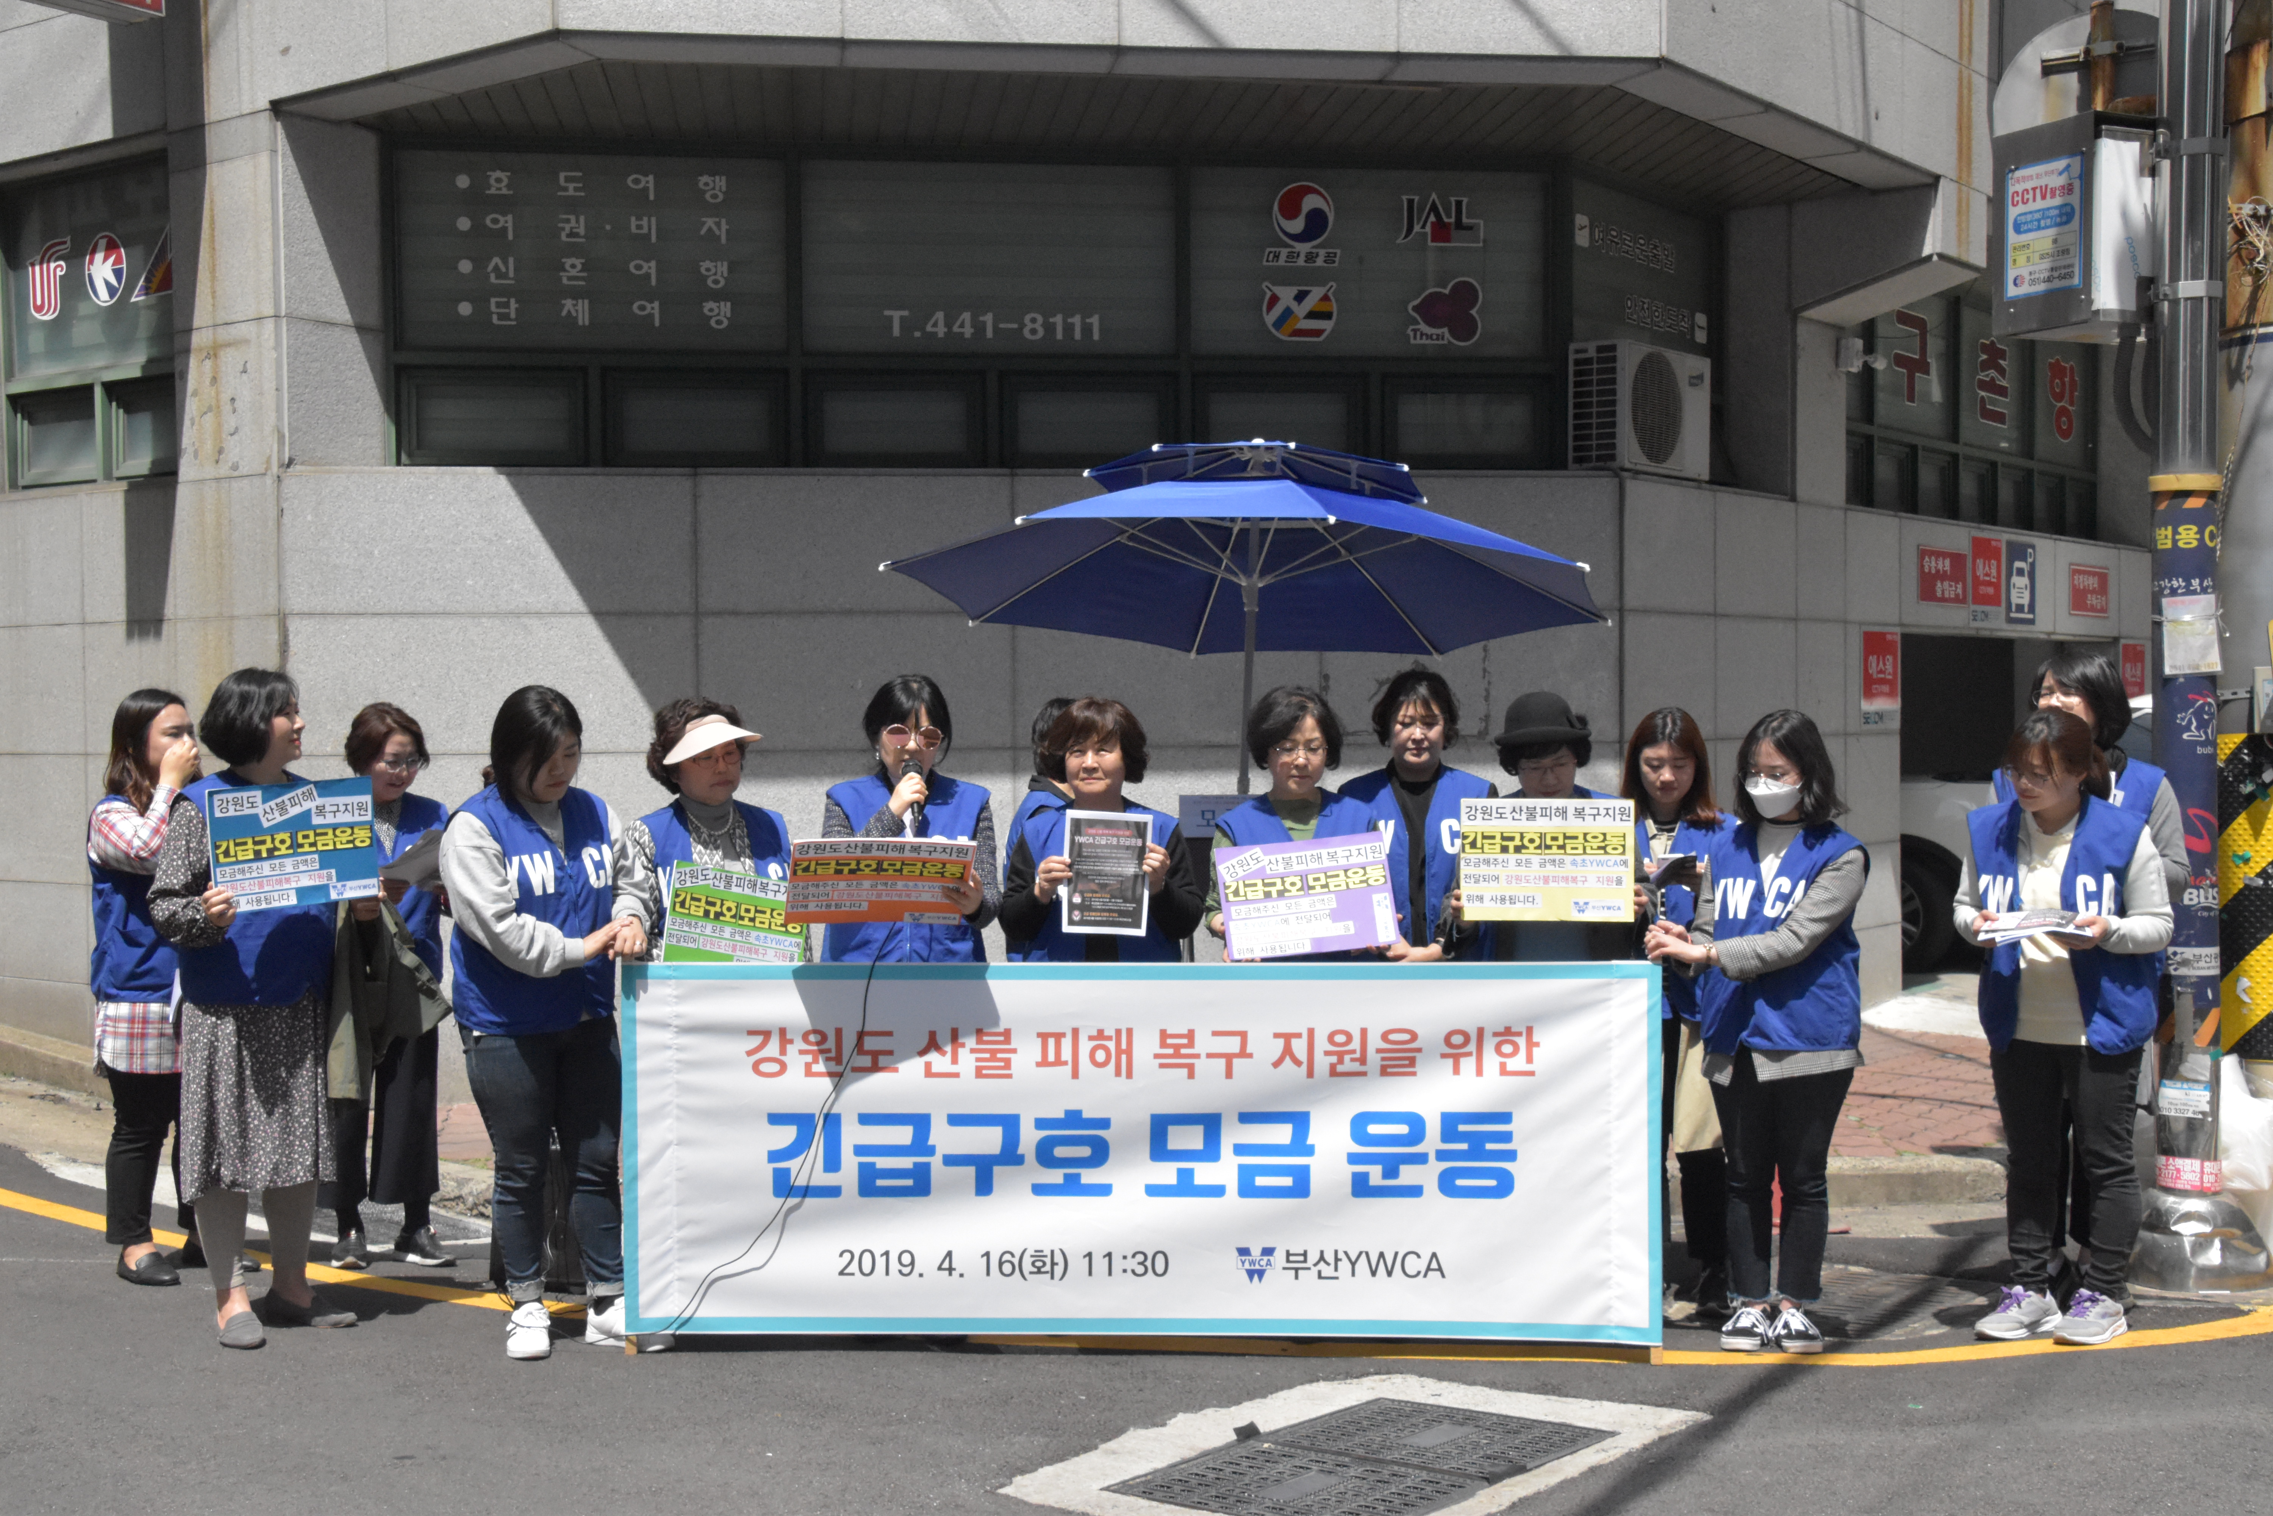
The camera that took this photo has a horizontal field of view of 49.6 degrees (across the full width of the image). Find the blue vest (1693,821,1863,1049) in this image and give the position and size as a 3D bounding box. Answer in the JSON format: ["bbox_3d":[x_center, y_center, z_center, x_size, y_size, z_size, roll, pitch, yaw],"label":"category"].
[{"bbox_3d":[1.577,0.437,6.000,0.410,0.580,0.270,1,2,32],"label":"blue vest"}]

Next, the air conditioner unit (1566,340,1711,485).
[{"bbox_3d":[1.954,-1.327,9.540,0.245,0.485,0.680,0,1,40],"label":"air conditioner unit"}]

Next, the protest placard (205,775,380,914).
[{"bbox_3d":[-2.050,0.211,6.000,0.420,0.297,0.020,-6,2,-33],"label":"protest placard"}]

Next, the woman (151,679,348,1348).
[{"bbox_3d":[-2.200,0.608,6.120,0.460,1.640,0.380,-1,1,-43],"label":"woman"}]

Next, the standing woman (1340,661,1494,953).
[{"bbox_3d":[0.748,0.591,6.500,0.500,1.660,0.320,0,2,6],"label":"standing woman"}]

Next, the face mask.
[{"bbox_3d":[1.533,0.098,5.930,0.135,0.105,0.080,2,14,34],"label":"face mask"}]

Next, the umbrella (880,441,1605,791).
[{"bbox_3d":[0.300,0.250,7.010,2.100,2.360,2.100,3,-7,0],"label":"umbrella"}]

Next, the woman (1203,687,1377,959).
[{"bbox_3d":[0.396,0.614,6.270,0.450,1.580,0.360,0,1,4],"label":"woman"}]

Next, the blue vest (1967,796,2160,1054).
[{"bbox_3d":[2.268,0.409,6.030,0.420,0.620,0.290,0,1,34],"label":"blue vest"}]

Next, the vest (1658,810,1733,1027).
[{"bbox_3d":[1.372,0.409,6.330,0.400,0.560,0.260,0,1,14],"label":"vest"}]

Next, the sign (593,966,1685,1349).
[{"bbox_3d":[0.008,0.946,5.920,2.510,0.920,0.040,0,2,3],"label":"sign"}]

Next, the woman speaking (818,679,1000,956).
[{"bbox_3d":[-0.562,0.606,6.070,0.450,1.620,0.380,-1,1,-5],"label":"woman speaking"}]

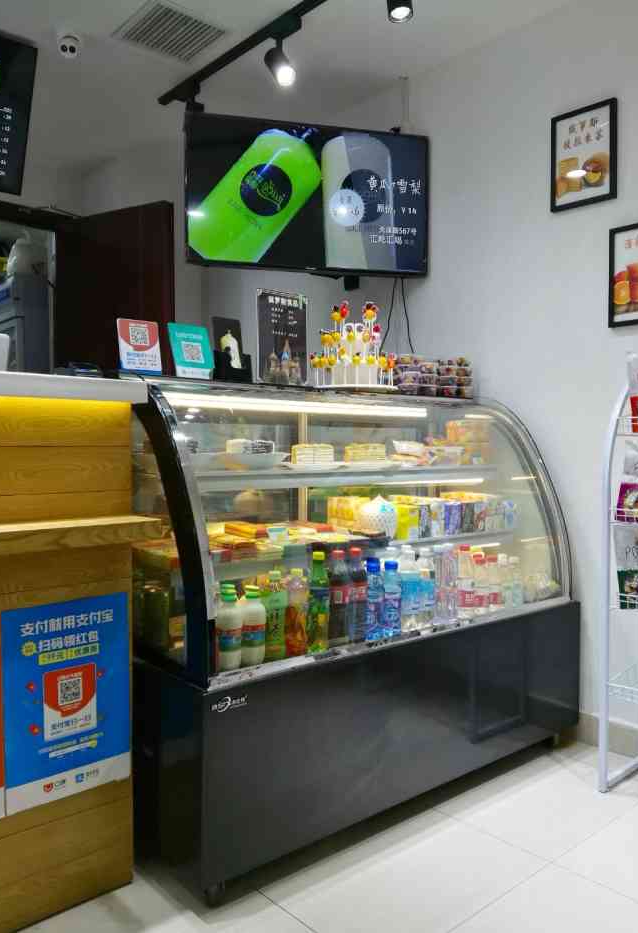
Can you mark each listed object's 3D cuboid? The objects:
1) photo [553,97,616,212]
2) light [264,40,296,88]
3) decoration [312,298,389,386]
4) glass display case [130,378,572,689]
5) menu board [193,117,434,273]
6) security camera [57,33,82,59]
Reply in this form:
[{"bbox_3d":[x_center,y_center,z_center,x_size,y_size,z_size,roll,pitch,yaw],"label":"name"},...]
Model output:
[{"bbox_3d":[0.916,-1.076,2.437,0.020,0.335,0.243,0,0,-41],"label":"photo"},{"bbox_3d":[-0.138,-1.426,2.480,0.080,0.170,0.115,0,0,-37],"label":"light"},{"bbox_3d":[0.115,-0.435,2.480,0.285,0.318,0.285,0,0,0],"label":"decoration"},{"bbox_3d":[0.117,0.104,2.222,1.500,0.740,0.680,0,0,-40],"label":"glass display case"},{"bbox_3d":[-0.037,-1.072,2.824,0.972,0.568,0.075,0,2,-11],"label":"menu board"},{"bbox_3d":[-0.949,-1.601,2.665,0.092,0.075,0.092,0,0,-18],"label":"security camera"}]

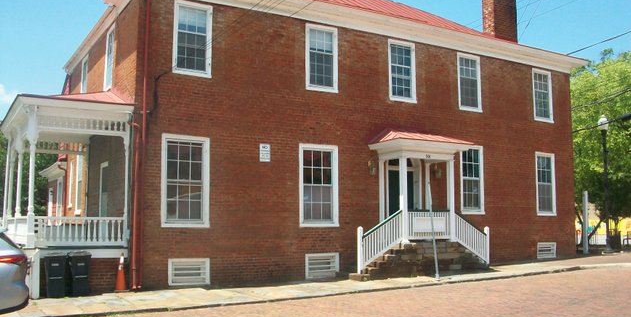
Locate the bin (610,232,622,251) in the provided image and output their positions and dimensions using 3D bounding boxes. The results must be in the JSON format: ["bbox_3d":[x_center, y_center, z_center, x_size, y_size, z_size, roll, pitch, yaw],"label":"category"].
[{"bbox_3d":[13.101,3.616,27.000,0.480,0.800,0.480,4,-7,-31],"label":"bin"}]

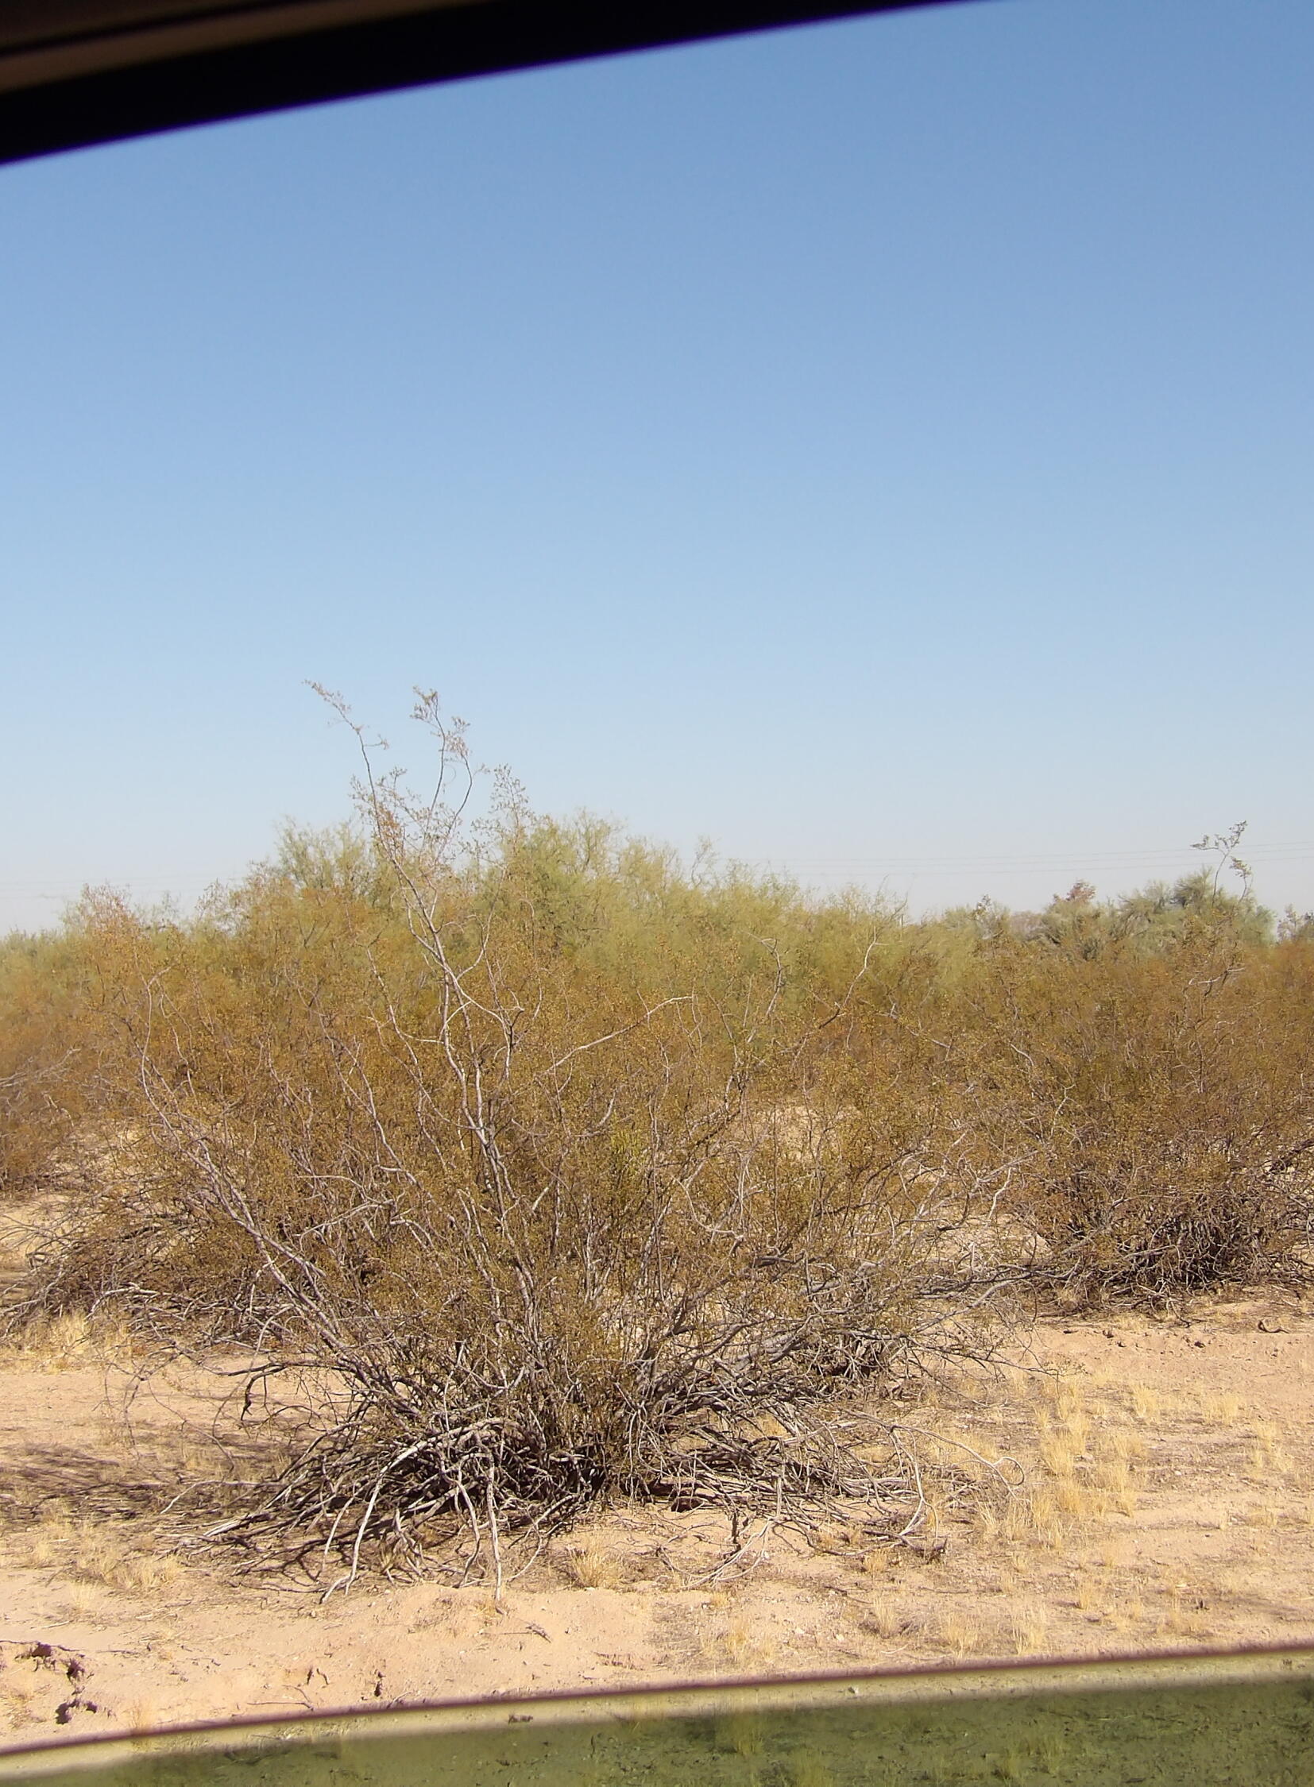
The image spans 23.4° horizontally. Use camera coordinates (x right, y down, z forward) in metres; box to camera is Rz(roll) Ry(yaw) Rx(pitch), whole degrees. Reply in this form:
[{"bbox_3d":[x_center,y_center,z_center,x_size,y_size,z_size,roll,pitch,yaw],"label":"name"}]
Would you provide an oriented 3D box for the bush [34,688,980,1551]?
[{"bbox_3d":[-0.480,0.630,9.500,2.750,2.420,2.400,0,-1,0],"label":"bush"}]

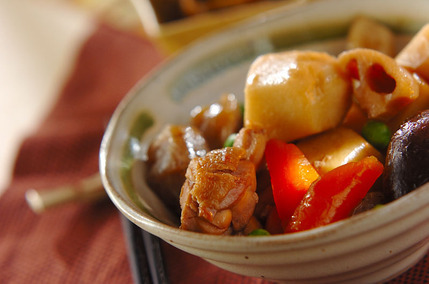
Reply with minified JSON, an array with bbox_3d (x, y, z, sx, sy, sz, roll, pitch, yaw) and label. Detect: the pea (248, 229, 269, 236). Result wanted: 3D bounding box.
[{"bbox_3d":[0.015,0.033,0.500,0.009,0.008,0.009,-18,33,0],"label":"pea"}]

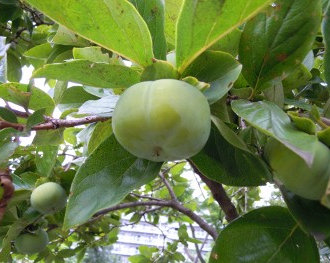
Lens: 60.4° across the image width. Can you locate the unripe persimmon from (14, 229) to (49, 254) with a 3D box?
[{"bbox_3d":[-0.231,0.189,0.490,0.058,0.049,0.058,0,-12,0],"label":"unripe persimmon"}]

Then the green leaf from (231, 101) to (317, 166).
[{"bbox_3d":[0.076,0.001,0.198,0.073,0.036,0.014,42,-41,2],"label":"green leaf"}]

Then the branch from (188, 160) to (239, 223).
[{"bbox_3d":[0.077,0.094,0.450,0.027,0.125,0.027,-37,12,2],"label":"branch"}]

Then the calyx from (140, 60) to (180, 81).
[{"bbox_3d":[-0.003,-0.043,0.200,0.029,0.014,0.025,3,-30,1],"label":"calyx"}]

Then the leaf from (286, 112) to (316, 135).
[{"bbox_3d":[0.111,-0.006,0.230,0.025,0.014,0.020,6,-19,20],"label":"leaf"}]

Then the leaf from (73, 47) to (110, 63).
[{"bbox_3d":[-0.073,-0.079,0.290,0.050,0.012,0.032,0,-24,0],"label":"leaf"}]

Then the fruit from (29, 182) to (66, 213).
[{"bbox_3d":[-0.192,0.111,0.470,0.060,0.052,0.060,-10,-27,-5],"label":"fruit"}]

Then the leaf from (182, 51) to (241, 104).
[{"bbox_3d":[0.035,-0.043,0.225,0.058,0.020,0.042,13,-27,-26],"label":"leaf"}]

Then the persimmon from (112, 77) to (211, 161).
[{"bbox_3d":[-0.002,-0.007,0.187,0.064,0.052,0.064,4,-31,2],"label":"persimmon"}]

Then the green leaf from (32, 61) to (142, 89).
[{"bbox_3d":[-0.061,-0.045,0.222,0.088,0.014,0.042,1,-24,-3],"label":"green leaf"}]

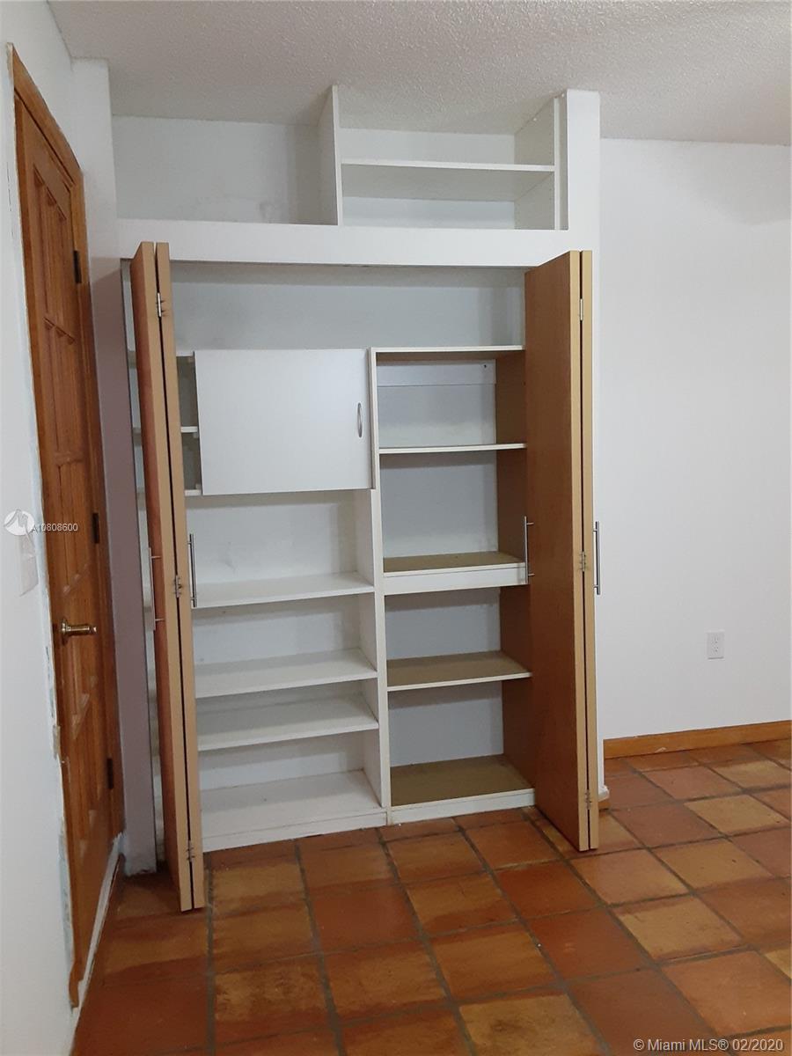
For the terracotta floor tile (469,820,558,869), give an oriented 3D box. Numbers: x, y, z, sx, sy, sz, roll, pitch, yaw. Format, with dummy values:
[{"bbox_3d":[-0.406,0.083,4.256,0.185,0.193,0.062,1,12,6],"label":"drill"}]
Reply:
[{"bbox_3d":[0.398,1.090,2.810,0.258,0.015,0.268,-3,6,-12],"label":"terracotta floor tile"}]

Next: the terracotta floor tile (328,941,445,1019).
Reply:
[{"bbox_3d":[-0.031,1.170,2.136,0.268,0.015,0.268,-3,6,-12],"label":"terracotta floor tile"}]

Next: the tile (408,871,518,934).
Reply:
[{"bbox_3d":[0.191,1.156,2.532,0.280,0.015,0.284,-3,6,-12],"label":"tile"}]

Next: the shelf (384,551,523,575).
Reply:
[{"bbox_3d":[0.195,0.147,3.320,0.575,0.019,0.378,-3,6,-12],"label":"shelf"}]

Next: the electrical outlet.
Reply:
[{"bbox_3d":[1.400,0.514,3.598,0.075,0.118,0.009,-3,6,-12],"label":"electrical outlet"}]

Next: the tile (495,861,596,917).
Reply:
[{"bbox_3d":[0.468,1.140,2.592,0.270,0.015,0.278,-3,6,-12],"label":"tile"}]

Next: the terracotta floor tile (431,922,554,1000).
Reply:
[{"bbox_3d":[0.254,1.184,2.244,0.281,0.015,0.279,-3,6,-12],"label":"terracotta floor tile"}]

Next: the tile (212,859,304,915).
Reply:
[{"bbox_3d":[-0.441,1.136,2.624,0.268,0.015,0.268,-3,6,-12],"label":"tile"}]

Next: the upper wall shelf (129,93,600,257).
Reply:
[{"bbox_3d":[-0.117,-1.178,2.879,1.599,0.572,0.440,-3,6,-12],"label":"upper wall shelf"}]

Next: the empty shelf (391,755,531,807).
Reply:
[{"bbox_3d":[0.224,1.045,3.405,0.575,0.019,0.378,-3,6,-12],"label":"empty shelf"}]

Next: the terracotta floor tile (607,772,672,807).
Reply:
[{"bbox_3d":[0.885,1.034,3.214,0.268,0.015,0.268,-3,6,-12],"label":"terracotta floor tile"}]

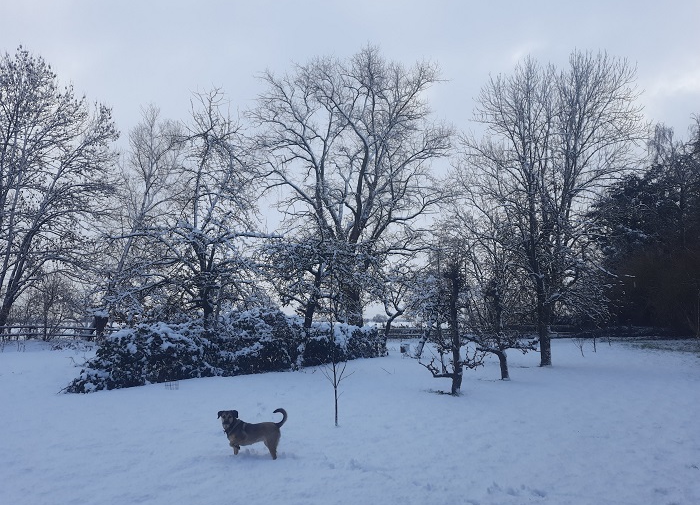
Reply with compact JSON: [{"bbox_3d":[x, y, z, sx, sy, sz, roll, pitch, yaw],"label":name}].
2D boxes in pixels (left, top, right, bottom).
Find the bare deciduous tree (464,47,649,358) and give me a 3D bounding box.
[{"bbox_3d":[7.400,-1.900,17.800,6.900,11.900,6.300,0,-8,0],"label":"bare deciduous tree"}]

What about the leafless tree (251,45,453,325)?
[{"bbox_3d":[0.150,-3.900,30.000,12.400,19.200,11.000,0,-8,0],"label":"leafless tree"}]

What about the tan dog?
[{"bbox_3d":[-1.110,2.050,5.450,0.790,0.580,0.260,-2,-8,11],"label":"tan dog"}]

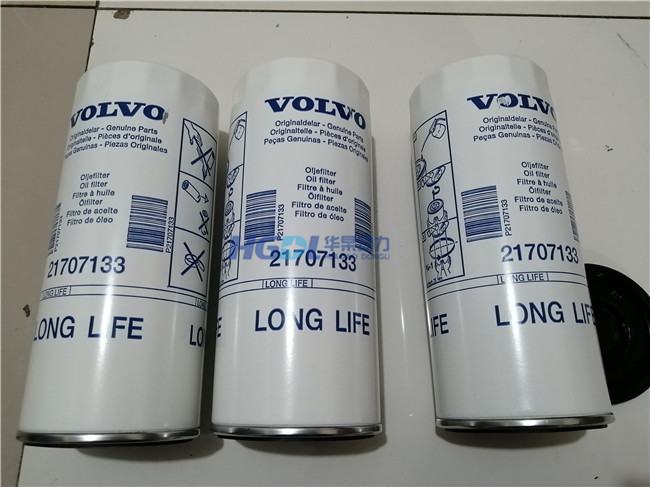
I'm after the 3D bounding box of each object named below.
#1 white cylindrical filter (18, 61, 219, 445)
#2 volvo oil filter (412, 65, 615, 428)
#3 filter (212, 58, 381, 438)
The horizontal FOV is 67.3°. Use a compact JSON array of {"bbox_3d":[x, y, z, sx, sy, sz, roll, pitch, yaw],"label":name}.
[{"bbox_3d":[-0.140,0.007,0.358,0.112,0.112,0.256,-3,72,6],"label":"white cylindrical filter"},{"bbox_3d":[0.128,0.001,0.364,0.112,0.112,0.256,3,72,-15],"label":"volvo oil filter"},{"bbox_3d":[-0.019,0.006,0.366,0.111,0.111,0.258,7,71,-21],"label":"filter"}]

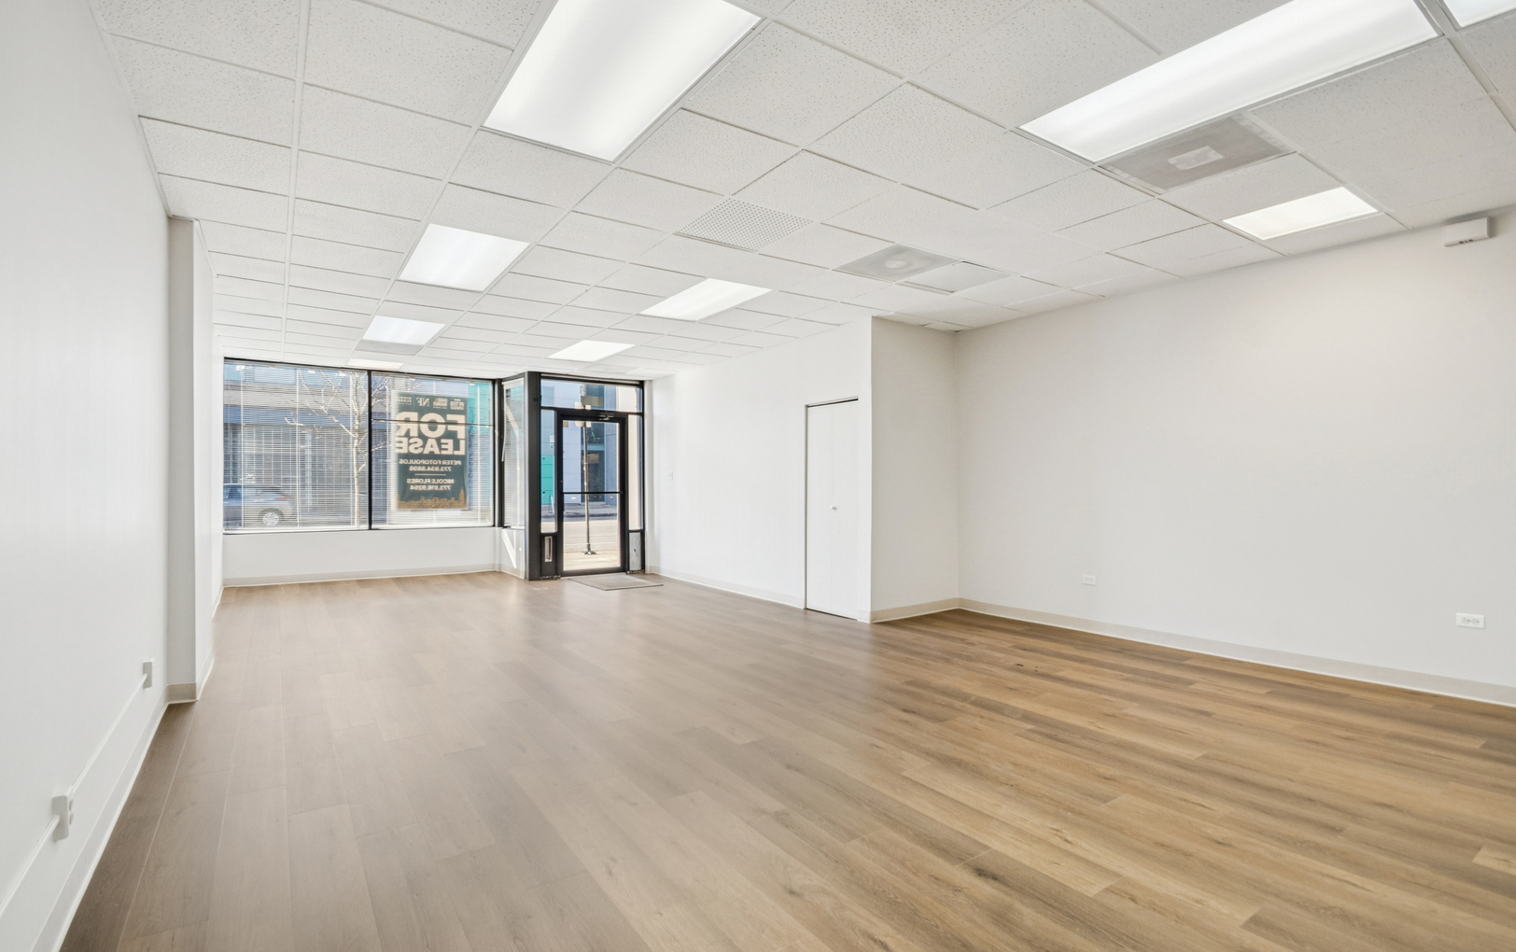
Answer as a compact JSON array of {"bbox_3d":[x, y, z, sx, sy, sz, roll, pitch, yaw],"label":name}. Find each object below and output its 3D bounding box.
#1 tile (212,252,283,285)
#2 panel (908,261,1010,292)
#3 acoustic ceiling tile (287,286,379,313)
[{"bbox_3d":[-3.550,-1.449,4.424,0.394,0.022,0.595,0,-2,-35],"label":"tile"},{"bbox_3d":[1.494,-1.498,4.747,0.590,0.040,0.590,0,-1,-35],"label":"panel"},{"bbox_3d":[-3.526,-1.459,5.245,0.600,0.022,0.600,0,-1,-34],"label":"acoustic ceiling tile"}]

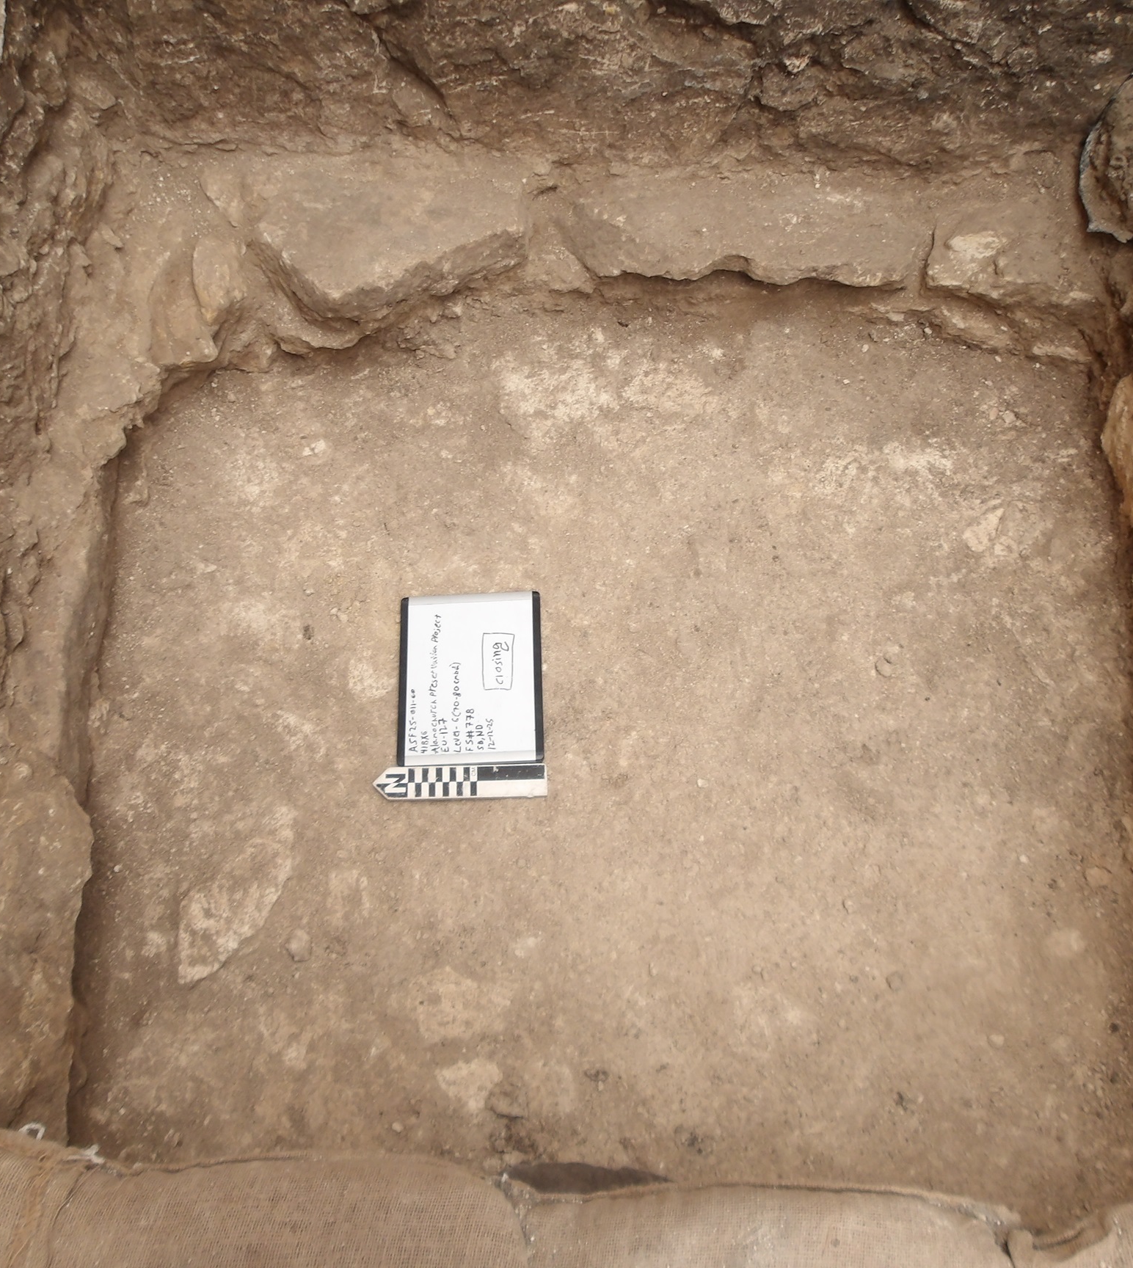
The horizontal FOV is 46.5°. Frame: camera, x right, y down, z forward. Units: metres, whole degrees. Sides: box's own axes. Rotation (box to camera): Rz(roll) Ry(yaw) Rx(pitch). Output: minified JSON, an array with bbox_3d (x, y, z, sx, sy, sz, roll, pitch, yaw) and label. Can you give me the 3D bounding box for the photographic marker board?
[{"bbox_3d":[-0.161,0.092,1.986,0.255,0.012,0.330,-3,65,1],"label":"photographic marker board"}]

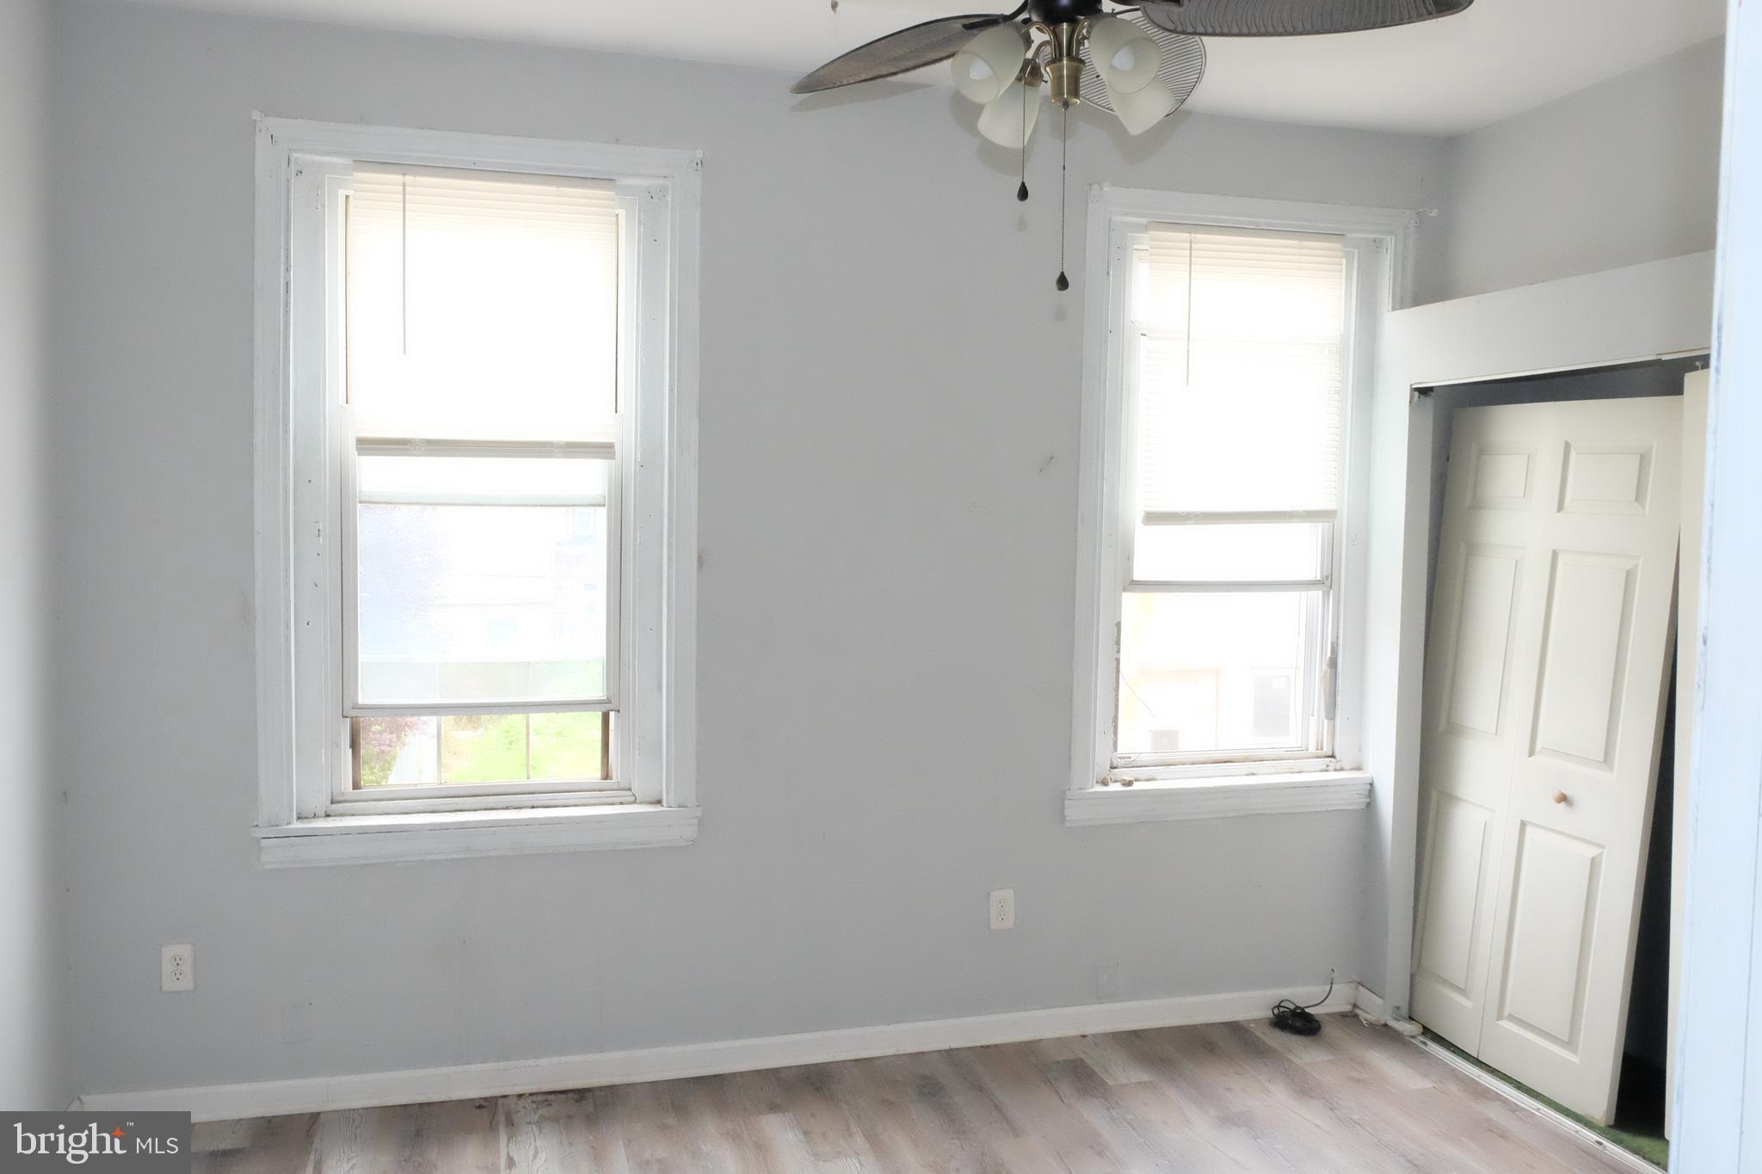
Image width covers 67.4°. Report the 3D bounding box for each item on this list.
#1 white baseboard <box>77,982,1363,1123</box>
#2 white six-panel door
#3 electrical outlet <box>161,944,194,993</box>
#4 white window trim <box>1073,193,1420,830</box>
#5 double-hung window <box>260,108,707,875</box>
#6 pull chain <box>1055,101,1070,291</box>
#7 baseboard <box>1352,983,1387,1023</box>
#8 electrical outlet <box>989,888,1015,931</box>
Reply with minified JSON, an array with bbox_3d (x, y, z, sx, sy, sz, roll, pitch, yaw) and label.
[{"bbox_3d":[-0.242,1.370,3.902,3.798,0.097,0.018,0,4,-15],"label":"white baseboard"},{"bbox_3d":[1.927,0.447,3.954,0.061,1.989,0.872,4,4,-19],"label":"white six-panel door"},{"bbox_3d":[-1.837,0.998,3.452,0.077,0.124,0.009,0,4,-15],"label":"electrical outlet"},{"bbox_3d":[1.144,-0.234,4.173,1.156,1.930,0.100,0,4,-15],"label":"white window trim"},{"bbox_3d":[-1.066,-0.232,3.579,1.156,1.926,0.100,0,4,-15],"label":"double-hung window"},{"bbox_3d":[0.310,-0.663,2.250,0.021,0.314,0.021,0,4,-15],"label":"pull chain"},{"bbox_3d":[1.603,1.374,4.325,0.016,0.097,0.150,0,4,-15],"label":"baseboard"},{"bbox_3d":[0.374,0.991,4.046,0.077,0.121,0.009,0,4,-15],"label":"electrical outlet"}]

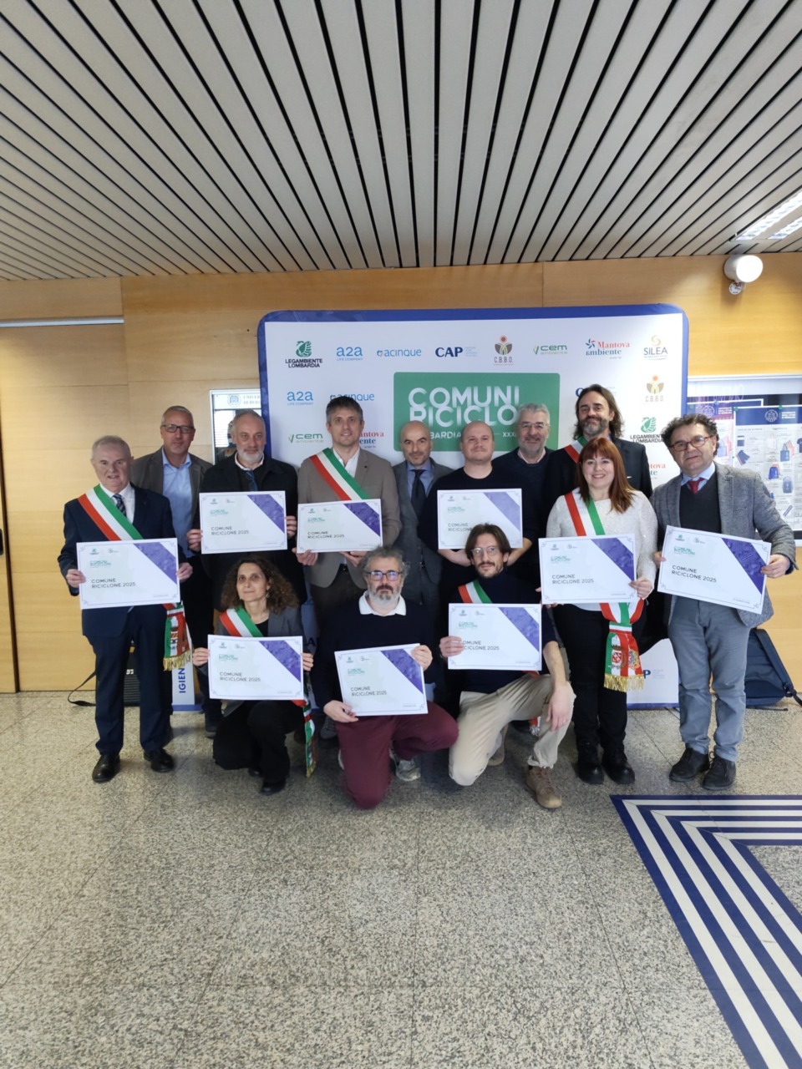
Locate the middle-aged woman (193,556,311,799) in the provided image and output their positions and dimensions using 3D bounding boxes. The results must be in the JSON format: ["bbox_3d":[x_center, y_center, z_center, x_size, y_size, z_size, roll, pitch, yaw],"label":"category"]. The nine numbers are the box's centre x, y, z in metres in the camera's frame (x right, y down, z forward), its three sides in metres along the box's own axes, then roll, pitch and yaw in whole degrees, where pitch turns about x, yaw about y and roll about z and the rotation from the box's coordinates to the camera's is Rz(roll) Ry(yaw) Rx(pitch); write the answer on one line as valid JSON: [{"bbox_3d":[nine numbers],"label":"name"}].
[{"bbox_3d":[-0.707,0.633,3.591,0.540,1.060,0.640,-2,6,-4],"label":"middle-aged woman"}]

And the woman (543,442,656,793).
[{"bbox_3d":[0.934,0.343,3.452,0.520,1.610,0.400,0,6,10],"label":"woman"}]

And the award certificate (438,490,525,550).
[{"bbox_3d":[0.393,-0.076,3.660,0.420,0.297,0.010,-1,0,5],"label":"award certificate"}]

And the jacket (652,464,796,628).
[{"bbox_3d":[1.457,0.038,3.387,0.600,0.760,0.420,2,7,30],"label":"jacket"}]

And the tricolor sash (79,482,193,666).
[{"bbox_3d":[-1.258,0.179,3.514,0.480,0.840,0.340,-3,6,-14],"label":"tricolor sash"}]

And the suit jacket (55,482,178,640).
[{"bbox_3d":[-1.348,0.117,3.551,0.550,0.720,0.400,-3,6,-14],"label":"suit jacket"}]

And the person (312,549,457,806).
[{"bbox_3d":[-0.063,0.611,3.442,0.620,1.110,0.660,-1,6,2],"label":"person"}]

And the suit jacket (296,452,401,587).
[{"bbox_3d":[-0.276,-0.091,3.877,0.540,0.720,0.400,-2,6,-4],"label":"suit jacket"}]

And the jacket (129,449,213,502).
[{"bbox_3d":[-1.255,-0.071,4.151,0.520,0.760,0.300,-2,6,-11],"label":"jacket"}]

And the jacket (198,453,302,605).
[{"bbox_3d":[-0.790,-0.042,3.894,0.540,0.800,0.400,-2,6,-9],"label":"jacket"}]

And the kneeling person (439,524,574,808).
[{"bbox_3d":[0.456,0.550,3.444,0.580,1.210,0.680,-1,6,2],"label":"kneeling person"}]

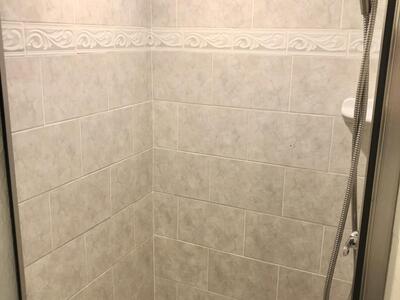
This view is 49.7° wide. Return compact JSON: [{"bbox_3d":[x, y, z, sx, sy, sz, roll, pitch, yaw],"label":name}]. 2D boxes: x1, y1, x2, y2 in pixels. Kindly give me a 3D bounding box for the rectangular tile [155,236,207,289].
[{"bbox_3d":[-0.085,0.494,1.908,0.265,0.199,0.012,8,16,24],"label":"rectangular tile"}]

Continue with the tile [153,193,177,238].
[{"bbox_3d":[-0.148,0.290,1.887,0.118,0.199,0.012,8,16,24],"label":"tile"}]

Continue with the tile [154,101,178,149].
[{"bbox_3d":[-0.141,-0.100,1.786,0.118,0.199,0.012,8,16,24],"label":"tile"}]

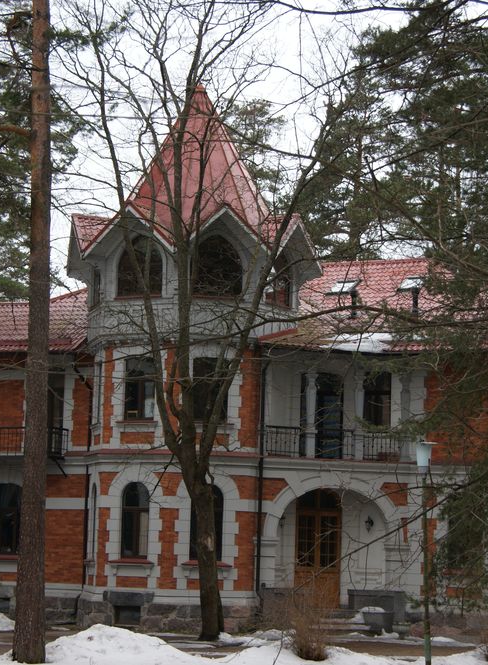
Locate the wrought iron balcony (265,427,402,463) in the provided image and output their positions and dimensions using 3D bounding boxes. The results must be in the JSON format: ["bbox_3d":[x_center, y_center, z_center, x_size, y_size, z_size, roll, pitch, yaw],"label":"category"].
[{"bbox_3d":[2.471,3.259,47.941,4.262,1.024,1.300,4,-8,-13],"label":"wrought iron balcony"}]

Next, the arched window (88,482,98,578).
[{"bbox_3d":[-4.311,5.570,47.691,0.200,2.459,1.050,4,-8,-13],"label":"arched window"}]

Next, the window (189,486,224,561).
[{"bbox_3d":[-1.029,5.253,46.067,0.975,2.088,0.200,4,-8,-13],"label":"window"}]

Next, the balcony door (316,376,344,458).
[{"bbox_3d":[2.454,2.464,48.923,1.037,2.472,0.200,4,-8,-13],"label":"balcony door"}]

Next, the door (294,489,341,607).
[{"bbox_3d":[2.151,6.234,48.351,1.416,3.454,0.200,4,-8,-13],"label":"door"}]

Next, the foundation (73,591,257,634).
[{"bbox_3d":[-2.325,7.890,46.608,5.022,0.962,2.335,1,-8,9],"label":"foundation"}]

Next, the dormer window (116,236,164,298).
[{"bbox_3d":[-2.989,-1.886,47.538,1.613,1.746,0.200,-3,-9,32],"label":"dormer window"}]

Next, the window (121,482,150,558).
[{"bbox_3d":[-3.041,5.237,46.421,0.990,2.106,0.200,-3,-9,32],"label":"window"}]

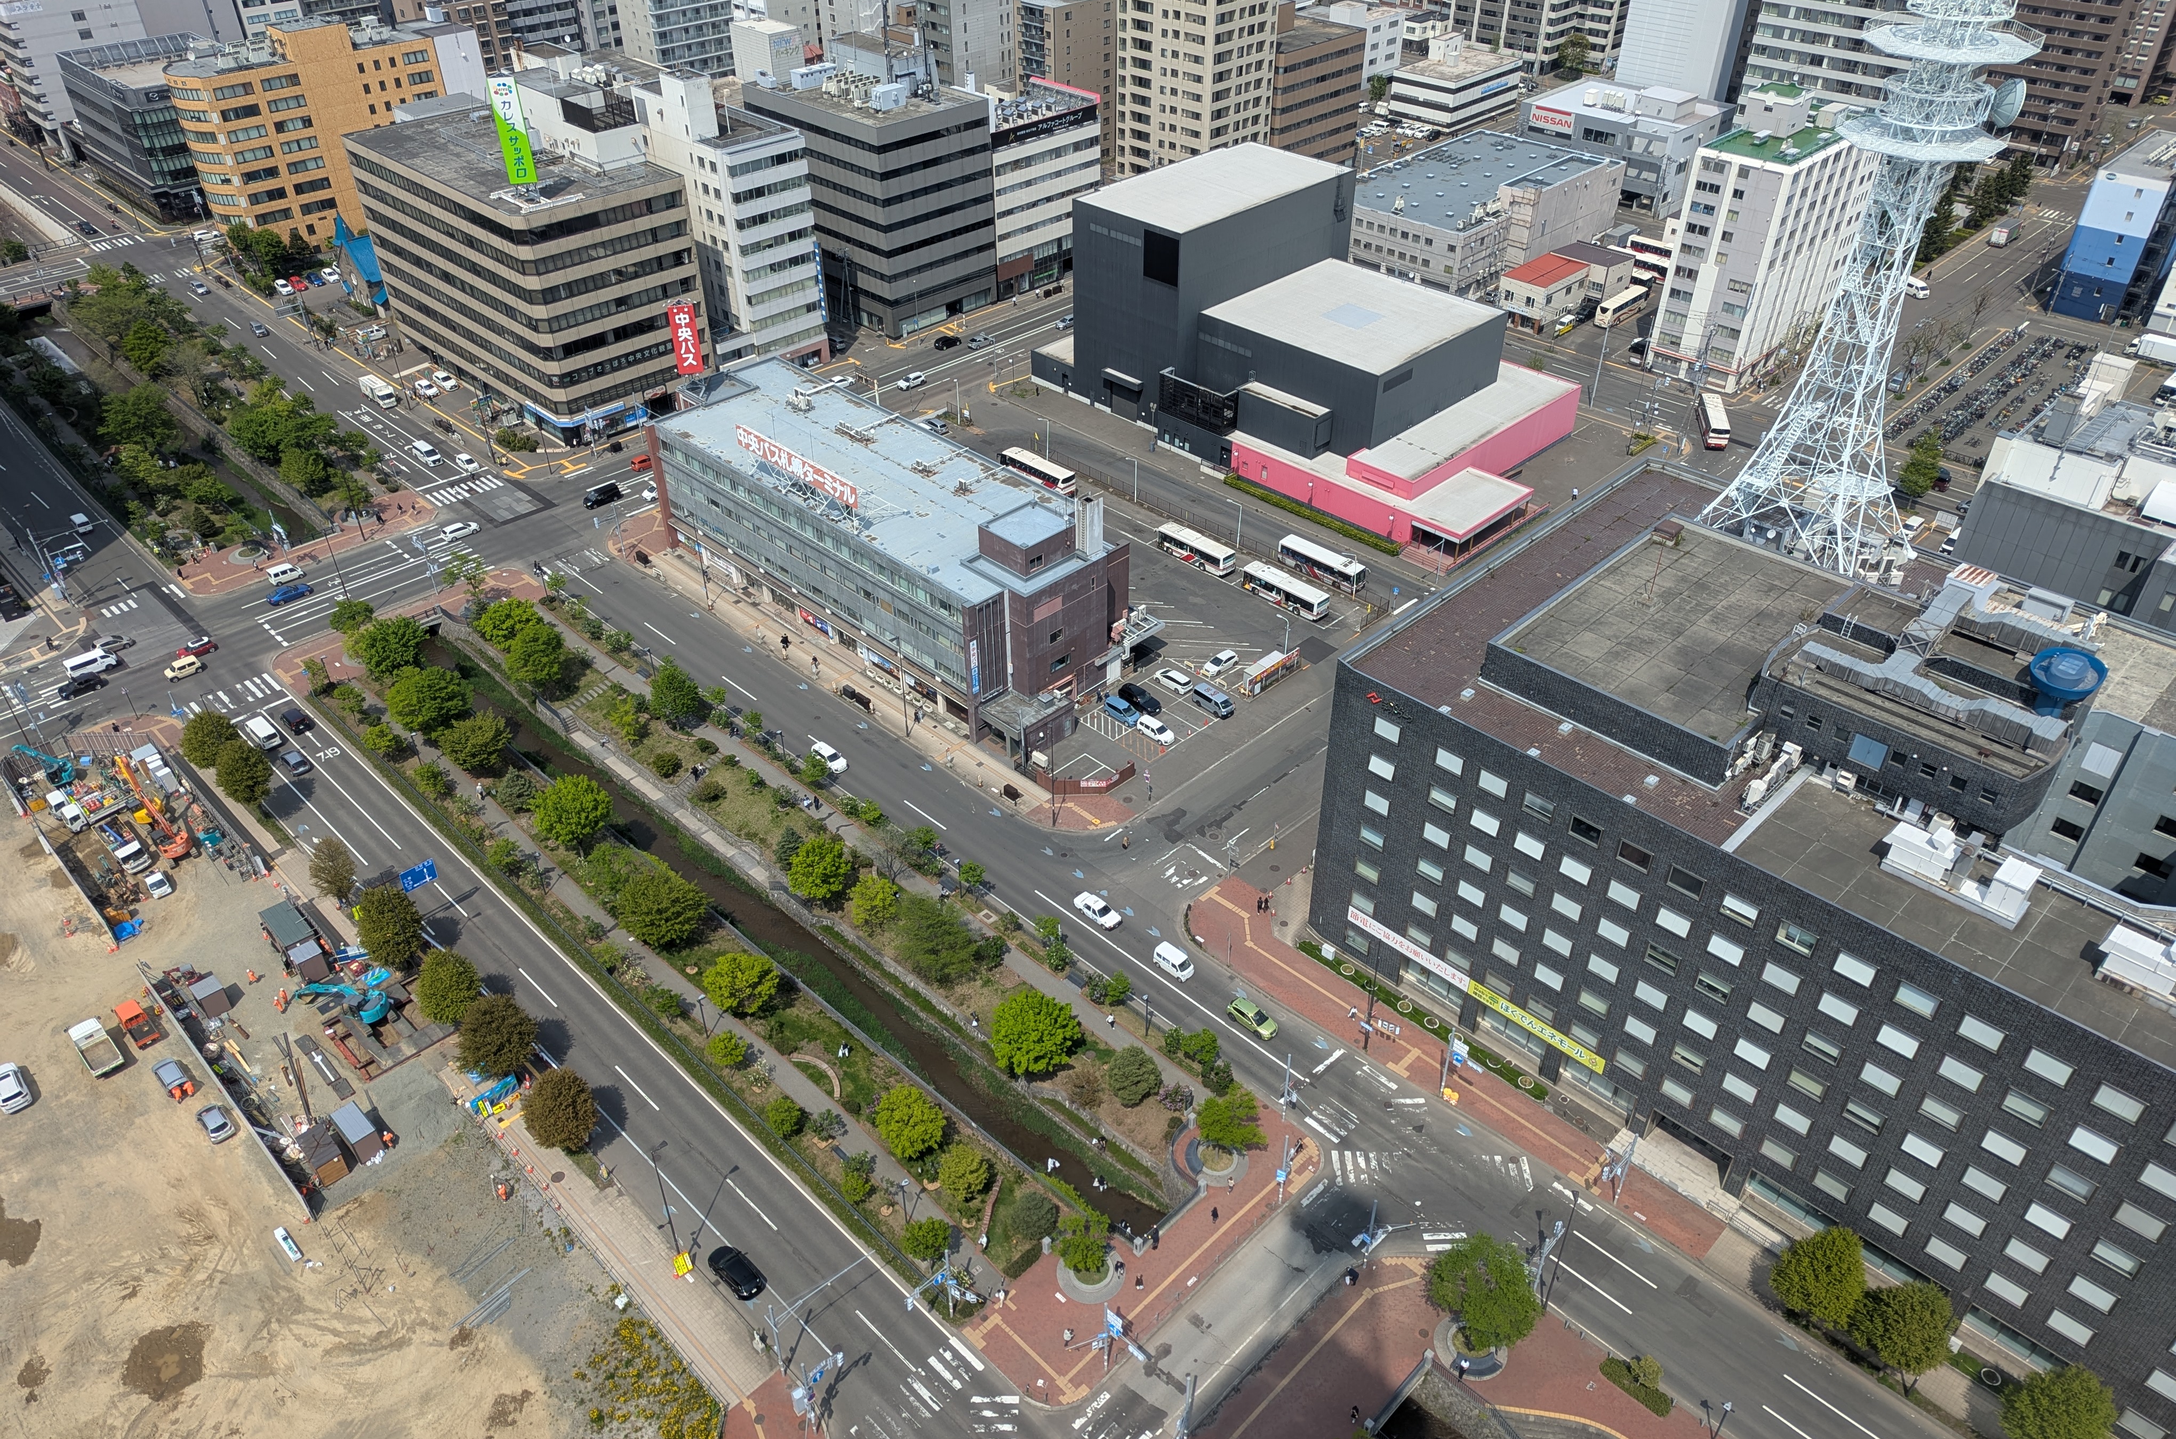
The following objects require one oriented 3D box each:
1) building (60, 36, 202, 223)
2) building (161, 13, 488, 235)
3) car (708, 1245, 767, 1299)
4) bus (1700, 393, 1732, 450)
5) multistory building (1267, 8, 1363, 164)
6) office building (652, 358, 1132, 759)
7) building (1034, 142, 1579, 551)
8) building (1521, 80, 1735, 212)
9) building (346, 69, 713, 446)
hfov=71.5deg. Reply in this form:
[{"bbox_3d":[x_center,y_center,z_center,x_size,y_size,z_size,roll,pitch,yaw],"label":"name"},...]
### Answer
[{"bbox_3d":[-174.027,-113.621,288.612,26.000,23.000,38.500,-31,46,-34],"label":"building"},{"bbox_3d":[-133.360,-104.970,270.620,50.000,33.300,16.000,-30,45,-34],"label":"building"},{"bbox_3d":[-23.784,36.995,101.794,1.800,1.600,4.500,-31,46,-34],"label":"car"},{"bbox_3d":[84.910,-40.400,205.230,2.500,3.400,11.600,7,37,9],"label":"bus"},{"bbox_3d":[37.150,-120.430,295.710,26.000,27.000,21.500,-30,45,-34],"label":"multistory building"},{"bbox_3d":[-22.870,-21.500,166.420,64.200,19.500,22.000,30,46,34],"label":"office building"},{"bbox_3d":[30.912,-52.329,199.049,41.000,28.300,74.700,-31,46,-34],"label":"building"},{"bbox_3d":[101.430,-109.910,286.480,29.800,17.700,24.700,30,46,34],"label":"building"},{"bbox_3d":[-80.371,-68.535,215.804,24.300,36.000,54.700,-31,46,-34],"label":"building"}]

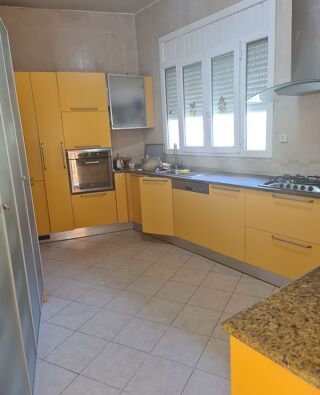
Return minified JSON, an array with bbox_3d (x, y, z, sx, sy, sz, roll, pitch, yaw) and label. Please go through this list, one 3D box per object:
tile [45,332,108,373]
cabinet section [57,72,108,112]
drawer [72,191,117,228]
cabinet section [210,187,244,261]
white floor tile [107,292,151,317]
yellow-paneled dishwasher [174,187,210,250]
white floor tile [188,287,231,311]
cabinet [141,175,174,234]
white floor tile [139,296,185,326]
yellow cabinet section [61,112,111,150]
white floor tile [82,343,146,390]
[{"bbox_3d":[-0.562,1.048,2.114,0.316,0.012,0.316,3,14,27],"label":"tile"},{"bbox_3d":[-1.071,-1.402,4.230,0.606,0.481,0.560,-7,13,-17],"label":"cabinet section"},{"bbox_3d":[-0.977,0.114,4.543,0.597,0.446,0.500,-7,13,-18],"label":"drawer"},{"bbox_3d":[0.878,0.193,3.190,0.560,0.707,0.453,-12,15,-36],"label":"cabinet section"},{"bbox_3d":[-0.276,0.910,2.661,0.316,0.012,0.316,3,14,27],"label":"white floor tile"},{"bbox_3d":[0.562,0.155,3.595,0.570,0.624,0.583,-13,15,-36],"label":"yellow-paneled dishwasher"},{"bbox_3d":[0.430,0.872,2.648,0.316,0.012,0.316,3,14,27],"label":"white floor tile"},{"bbox_3d":[0.134,0.064,4.005,0.460,0.700,0.560,8,17,42],"label":"cabinet"},{"bbox_3d":[0.005,0.925,2.517,0.316,0.012,0.316,3,14,27],"label":"white floor tile"},{"bbox_3d":[-1.044,-0.941,4.331,0.606,0.463,0.560,-7,13,-17],"label":"yellow cabinet section"},{"bbox_3d":[-0.281,1.063,1.970,0.316,0.012,0.316,3,14,27],"label":"white floor tile"}]

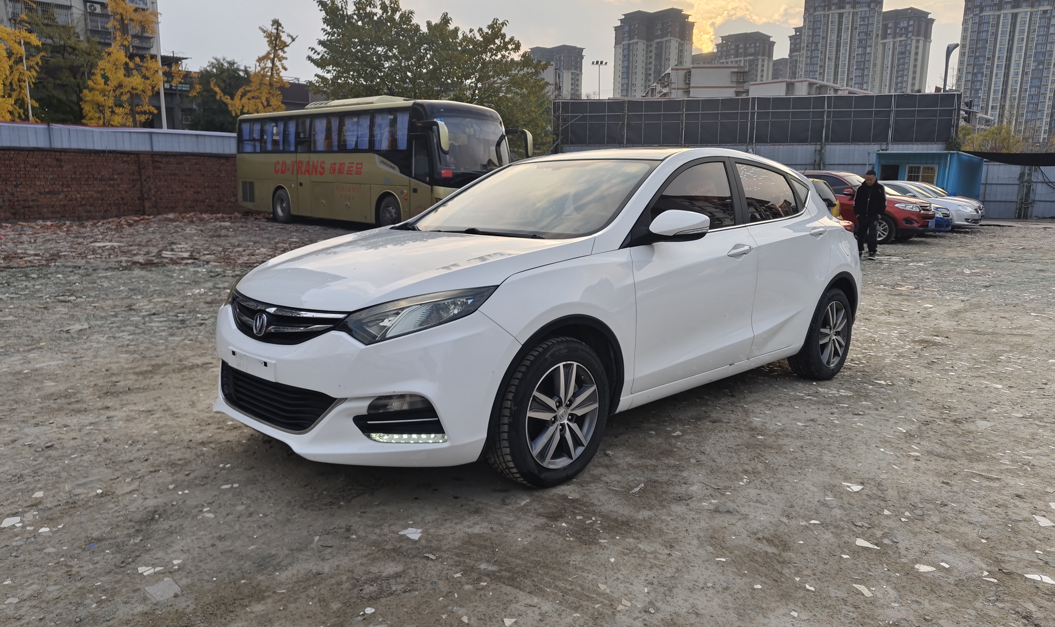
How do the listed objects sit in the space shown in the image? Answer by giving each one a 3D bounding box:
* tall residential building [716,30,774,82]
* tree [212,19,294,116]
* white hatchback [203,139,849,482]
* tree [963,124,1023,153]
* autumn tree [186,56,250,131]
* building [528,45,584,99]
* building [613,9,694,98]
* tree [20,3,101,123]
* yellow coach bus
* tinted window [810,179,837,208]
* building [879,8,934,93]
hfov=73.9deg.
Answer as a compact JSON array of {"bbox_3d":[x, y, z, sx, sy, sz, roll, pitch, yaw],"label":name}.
[{"bbox_3d":[129.920,-122.799,430.939,28.000,88.835,24.000,10,14,40],"label":"tall residential building"},{"bbox_3d":[-13.518,-9.918,34.765,4.042,8.709,3.840,-3,11,-20],"label":"tree"},{"bbox_3d":[0.508,-0.259,4.316,4.475,1.490,1.830,-8,14,-43],"label":"white hatchback"},{"bbox_3d":[40.427,-12.803,60.679,5.364,6.623,5.096,8,13,32],"label":"tree"},{"bbox_3d":[-16.285,-9.502,36.886,3.700,7.630,3.700,-4,11,-23],"label":"autumn tree"},{"bbox_3d":[18.886,-126.701,455.012,30.000,83.819,20.000,11,15,43],"label":"building"},{"bbox_3d":[66.509,-115.335,380.022,28.900,92.000,31.300,-8,14,-39],"label":"building"},{"bbox_3d":[-22.449,-9.889,33.763,4.100,9.430,4.100,-6,12,-32],"label":"tree"},{"bbox_3d":[-4.643,-4.138,19.563,9.771,3.420,2.473,11,14,41],"label":"yellow coach bus"},{"bbox_3d":[6.252,-2.575,15.000,1.100,0.580,0.100,-10,-16,-43],"label":"tinted window"},{"bbox_3d":[192.819,-112.446,378.486,25.000,90.034,28.000,-8,14,-39],"label":"building"}]

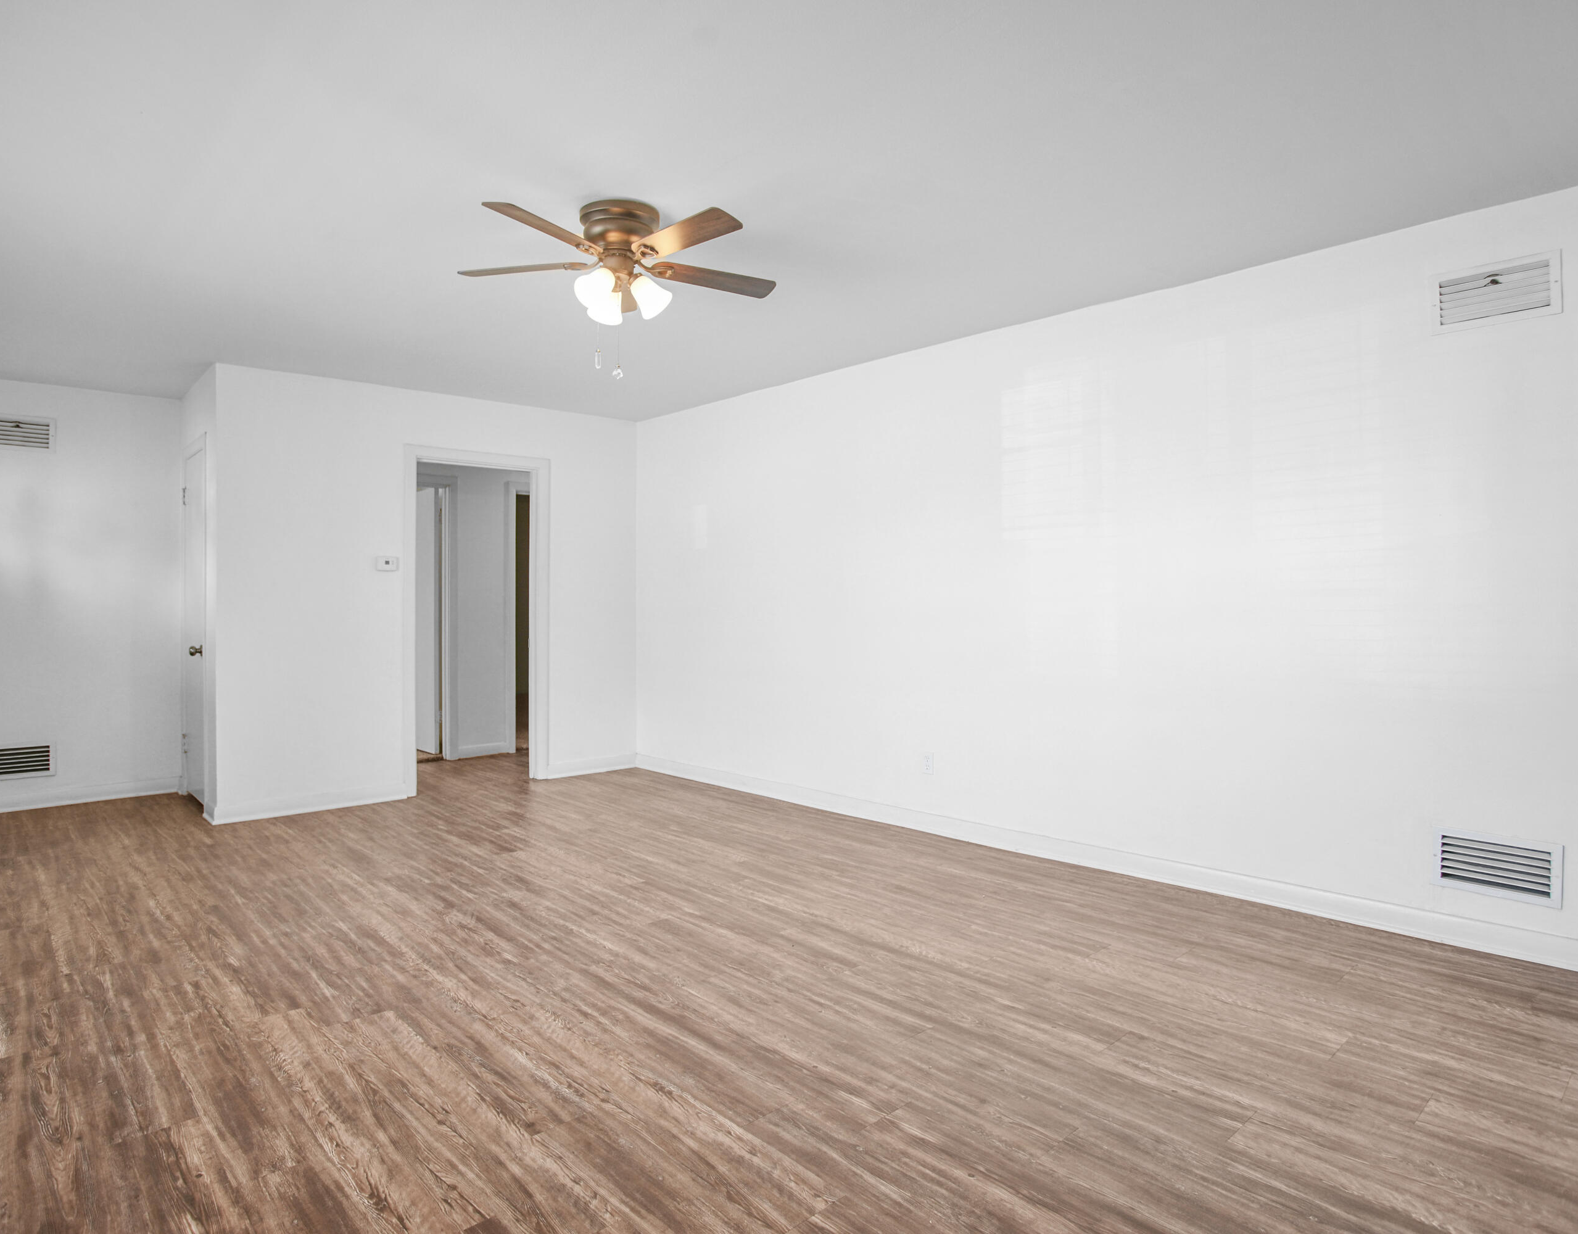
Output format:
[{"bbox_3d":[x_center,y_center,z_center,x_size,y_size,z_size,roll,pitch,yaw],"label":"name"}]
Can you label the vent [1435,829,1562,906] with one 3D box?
[{"bbox_3d":[2.319,0.822,2.866,0.335,0.200,0.025,0,1,44],"label":"vent"}]

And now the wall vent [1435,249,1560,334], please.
[{"bbox_3d":[2.316,-1.064,2.869,0.335,0.200,0.025,0,1,44],"label":"wall vent"}]

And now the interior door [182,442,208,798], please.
[{"bbox_3d":[-3.489,0.060,5.167,0.045,2.020,0.630,-1,1,-43],"label":"interior door"}]

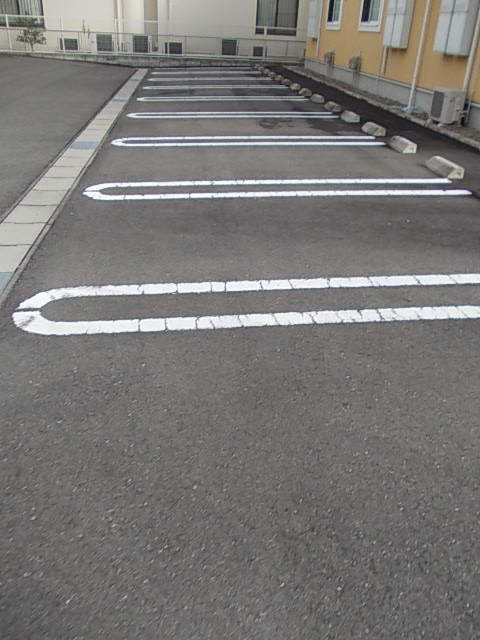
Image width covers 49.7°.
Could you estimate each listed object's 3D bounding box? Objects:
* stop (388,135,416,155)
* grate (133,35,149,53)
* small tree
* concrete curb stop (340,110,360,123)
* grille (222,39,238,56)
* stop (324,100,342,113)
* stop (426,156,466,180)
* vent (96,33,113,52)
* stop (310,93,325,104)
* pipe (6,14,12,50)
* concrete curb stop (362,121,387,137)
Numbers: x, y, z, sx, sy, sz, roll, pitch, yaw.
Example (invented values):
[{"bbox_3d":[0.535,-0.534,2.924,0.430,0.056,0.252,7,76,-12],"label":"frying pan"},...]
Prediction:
[{"bbox_3d":[2.228,-2.422,7.106,0.160,0.115,0.670,-2,30,-5],"label":"stop"},{"bbox_3d":[-3.985,-11.075,20.819,0.610,0.620,0.100,-5,30,-14],"label":"grate"},{"bbox_3d":[-7.807,-10.746,19.385,1.050,1.300,1.000,-5,30,-14],"label":"small tree"},{"bbox_3d":[1.967,-3.666,9.307,0.160,0.115,0.670,-2,30,-5],"label":"concrete curb stop"},{"bbox_3d":[-0.425,-11.417,21.691,0.620,0.580,0.100,-5,30,-14],"label":"grille"},{"bbox_3d":[1.865,-4.303,10.434,0.160,0.115,0.670,-2,30,-5],"label":"stop"},{"bbox_3d":[2.350,-1.780,5.969,0.160,0.115,0.670,-2,30,-5],"label":"stop"},{"bbox_3d":[-5.359,-10.959,20.474,0.620,0.630,0.100,-5,30,-14],"label":"vent"},{"bbox_3d":[1.729,-4.961,11.598,0.160,0.115,0.670,-2,30,-5],"label":"stop"},{"bbox_3d":[-8.314,-10.370,18.674,0.080,1.140,0.080,-5,30,-14],"label":"pipe"},{"bbox_3d":[2.116,-3.048,8.214,0.160,0.115,0.670,-2,30,-5],"label":"concrete curb stop"}]

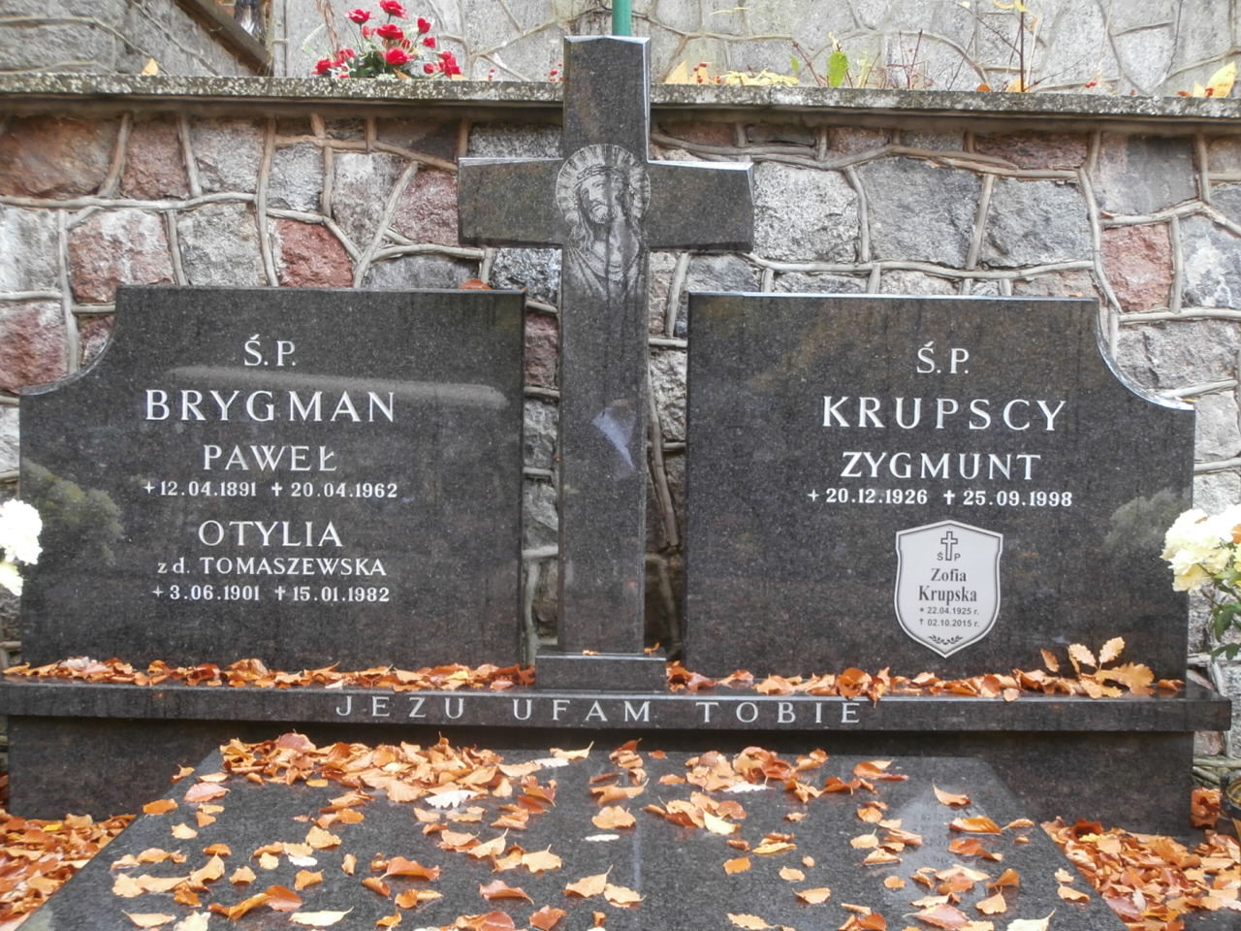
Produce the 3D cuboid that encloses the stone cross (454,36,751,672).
[{"bbox_3d":[-0.027,-0.164,2.247,0.482,1.060,0.100,1,3,0],"label":"stone cross"}]

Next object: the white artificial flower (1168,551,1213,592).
[{"bbox_3d":[0.911,0.170,2.180,0.068,0.063,0.063,1,3,0],"label":"white artificial flower"}]

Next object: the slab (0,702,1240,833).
[{"bbox_3d":[-0.029,0.488,2.326,1.975,0.220,0.240,1,3,0],"label":"slab"}]

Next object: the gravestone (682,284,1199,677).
[{"bbox_3d":[0.539,0.043,2.330,0.851,0.655,0.075,1,3,0],"label":"gravestone"}]

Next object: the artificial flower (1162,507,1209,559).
[{"bbox_3d":[0.905,0.109,2.180,0.075,0.078,0.070,1,3,0],"label":"artificial flower"}]

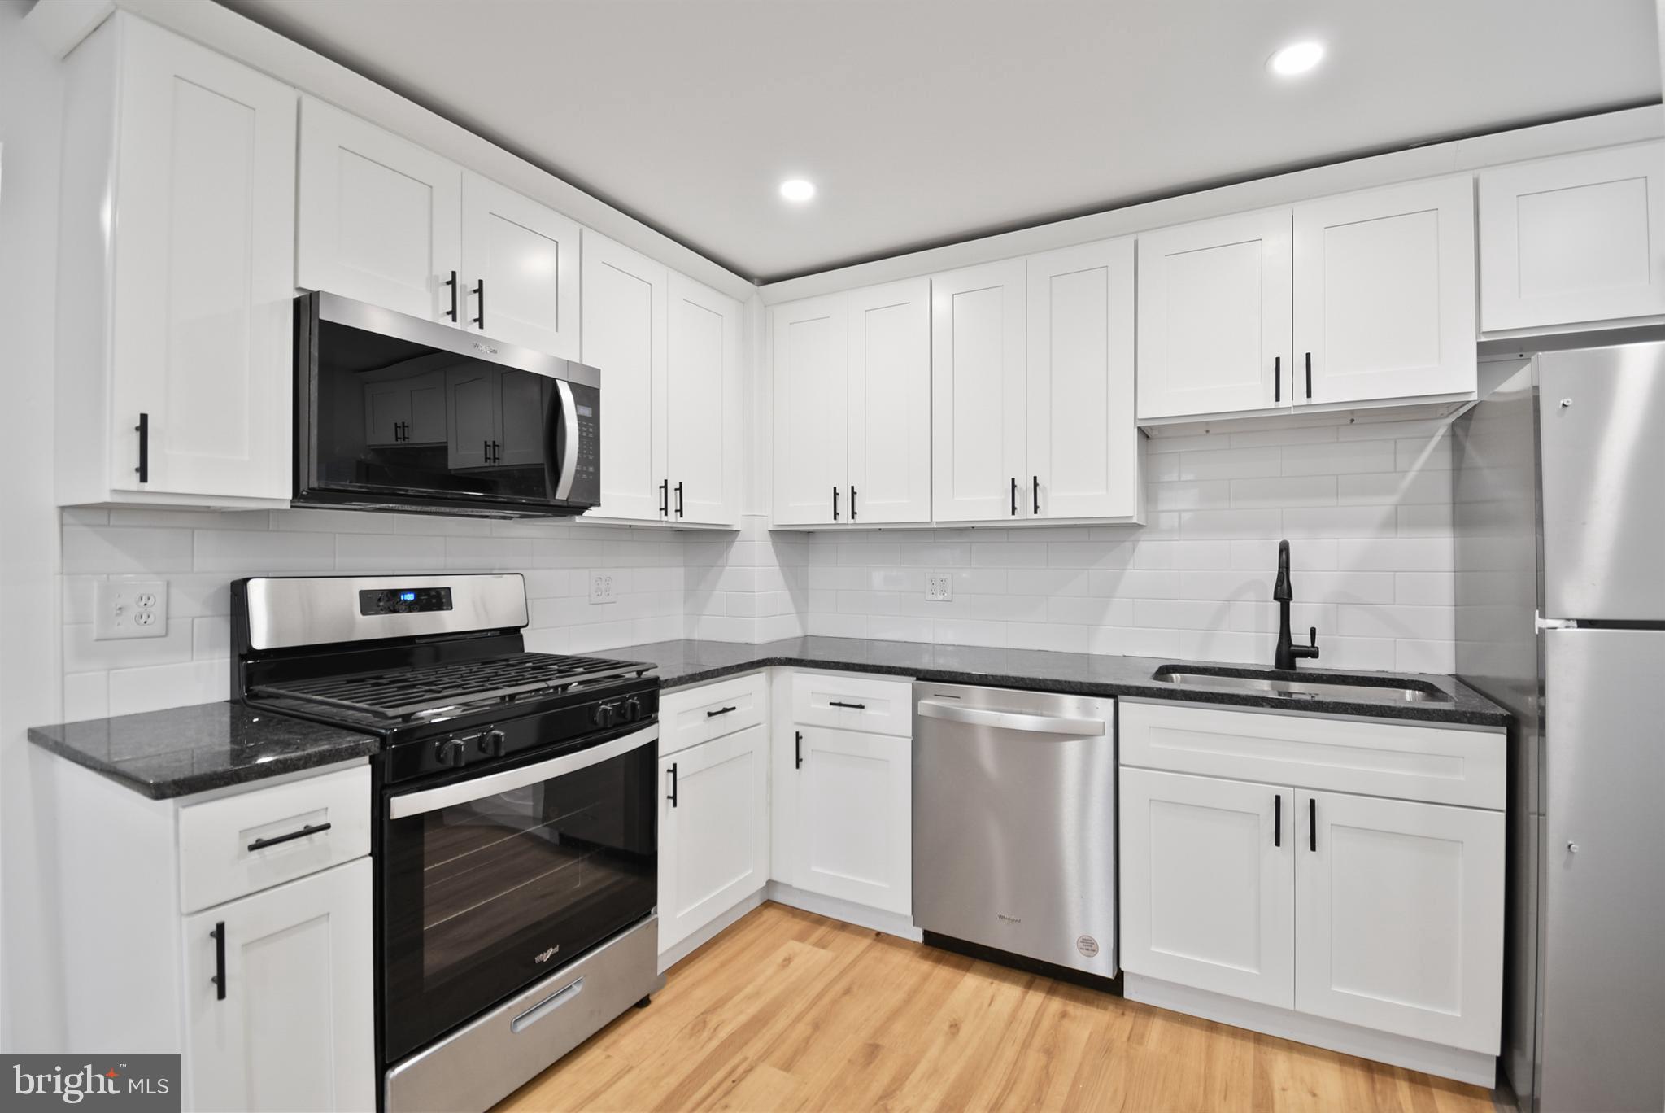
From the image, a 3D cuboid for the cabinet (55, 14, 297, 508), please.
[{"bbox_3d":[-1.413,-0.568,1.507,0.335,0.922,0.294,0,0,32],"label":"cabinet"}]

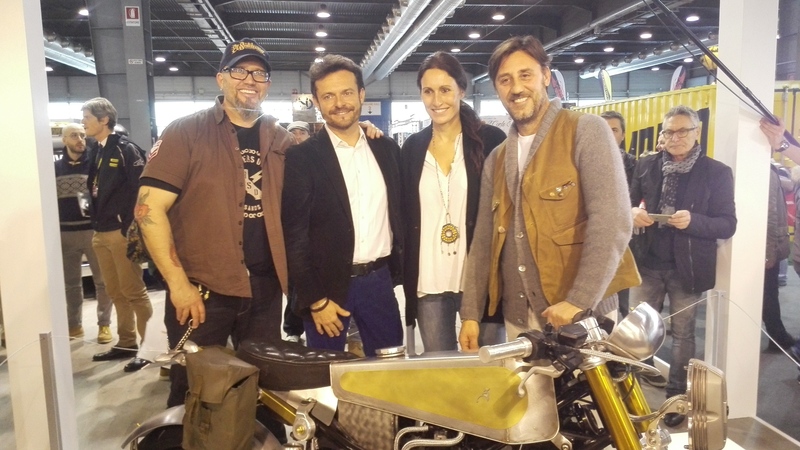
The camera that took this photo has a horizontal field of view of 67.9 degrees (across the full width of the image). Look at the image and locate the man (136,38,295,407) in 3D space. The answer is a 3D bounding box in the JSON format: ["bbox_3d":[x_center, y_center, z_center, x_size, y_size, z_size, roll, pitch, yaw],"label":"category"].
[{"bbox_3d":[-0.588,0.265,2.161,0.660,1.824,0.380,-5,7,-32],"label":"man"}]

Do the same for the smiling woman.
[{"bbox_3d":[0.192,0.294,2.066,0.500,1.750,0.330,1,7,17],"label":"smiling woman"}]

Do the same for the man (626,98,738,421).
[{"bbox_3d":[1.547,0.180,3.264,0.570,1.647,0.450,4,8,40],"label":"man"}]

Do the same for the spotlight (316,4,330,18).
[{"bbox_3d":[-3.114,-8.691,24.179,0.530,0.520,0.530,-1,6,0],"label":"spotlight"}]

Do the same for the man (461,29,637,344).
[{"bbox_3d":[0.461,0.297,1.926,0.580,1.762,0.400,3,8,36],"label":"man"}]

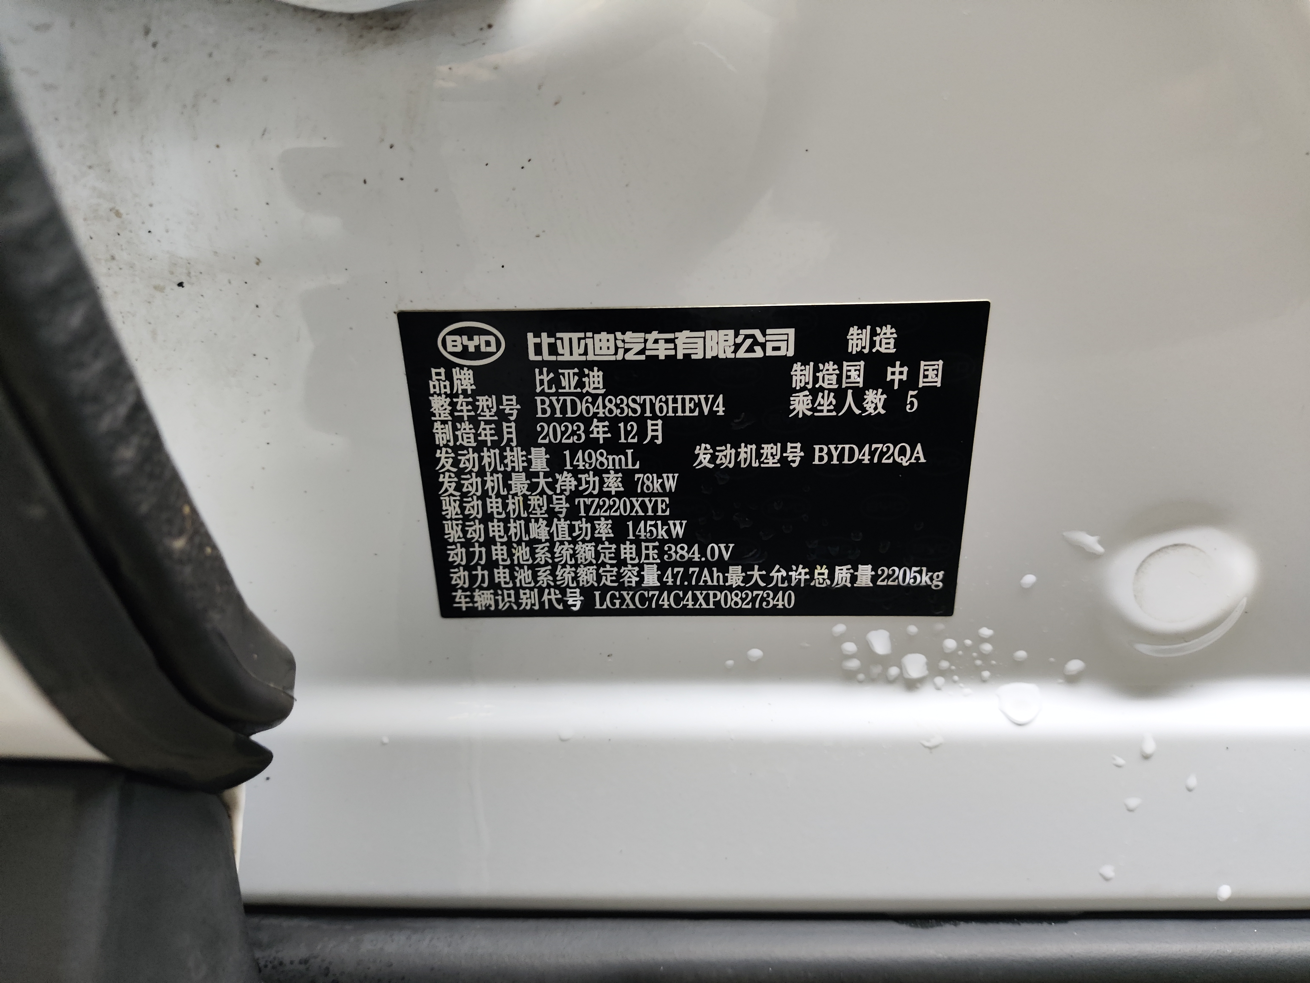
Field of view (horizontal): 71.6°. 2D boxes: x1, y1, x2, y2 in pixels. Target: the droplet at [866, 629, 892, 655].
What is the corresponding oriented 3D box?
[{"bbox_3d":[0.044,0.029,0.177,0.005,0.006,0.002,-1,24,2],"label":"droplet"}]

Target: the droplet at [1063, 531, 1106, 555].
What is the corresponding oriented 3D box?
[{"bbox_3d":[0.079,0.010,0.167,0.008,0.005,0.002,-1,24,2],"label":"droplet"}]

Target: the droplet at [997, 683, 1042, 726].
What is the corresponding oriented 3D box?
[{"bbox_3d":[0.072,0.042,0.179,0.009,0.010,0.003,-1,24,2],"label":"droplet"}]

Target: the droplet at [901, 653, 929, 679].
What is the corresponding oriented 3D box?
[{"bbox_3d":[0.051,0.034,0.179,0.005,0.006,0.002,-1,24,2],"label":"droplet"}]

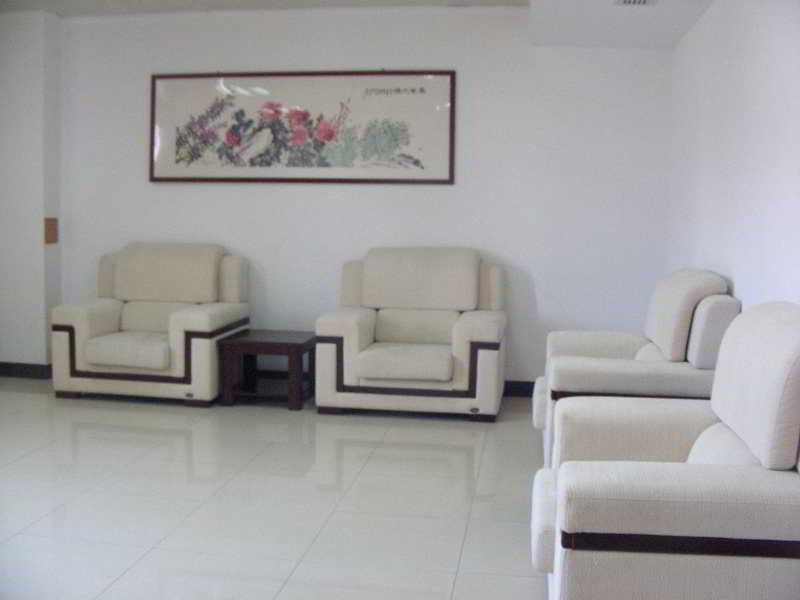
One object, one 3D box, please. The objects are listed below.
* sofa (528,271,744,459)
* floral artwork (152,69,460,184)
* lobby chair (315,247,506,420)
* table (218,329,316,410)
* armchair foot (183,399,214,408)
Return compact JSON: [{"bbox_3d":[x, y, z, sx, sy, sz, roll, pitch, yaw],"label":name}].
[{"bbox_3d":[1.158,0.345,4.531,0.926,1.074,1.187,1,5,8],"label":"sofa"},{"bbox_3d":[-0.732,-1.246,6.387,2.265,0.784,0.044,1,5,8],"label":"floral artwork"},{"bbox_3d":[0.101,0.196,5.975,1.187,1.074,0.886,2,5,9],"label":"lobby chair"},{"bbox_3d":[-0.888,0.476,6.173,0.591,0.453,0.611,1,5,8],"label":"table"},{"bbox_3d":[-1.353,0.690,5.959,0.195,0.048,0.110,2,6,8],"label":"armchair foot"}]

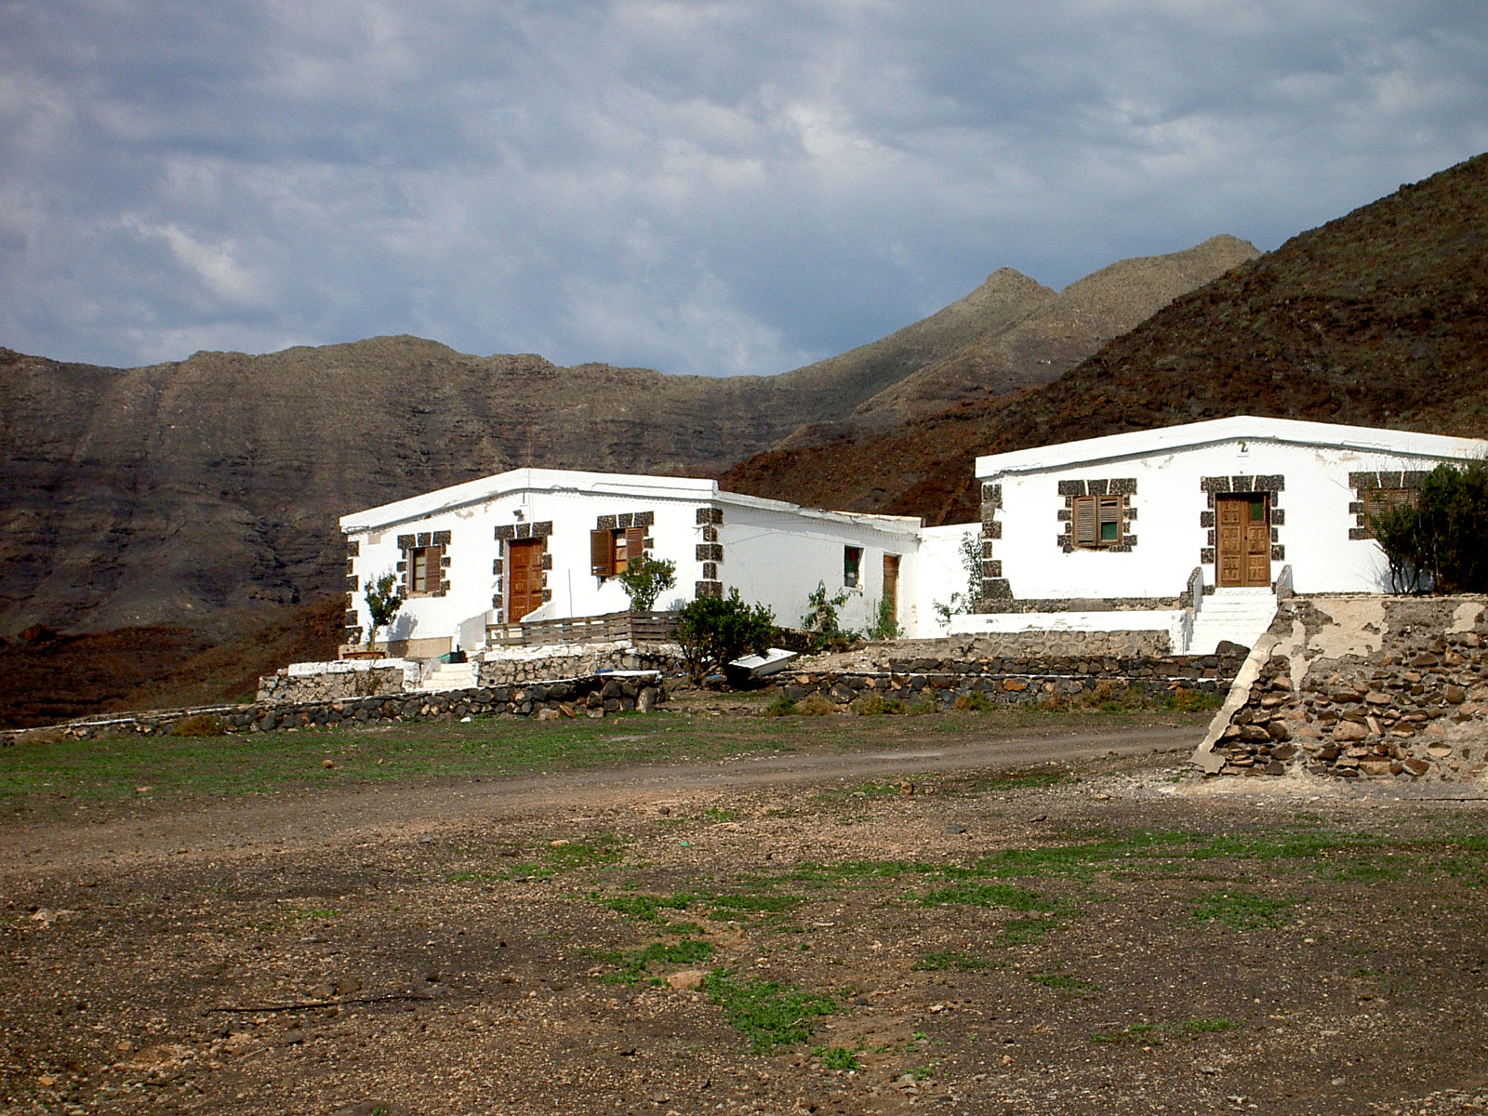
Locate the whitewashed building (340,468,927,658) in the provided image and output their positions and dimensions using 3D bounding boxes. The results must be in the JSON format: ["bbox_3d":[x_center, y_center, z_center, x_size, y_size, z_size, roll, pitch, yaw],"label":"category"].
[{"bbox_3d":[-2.815,0.410,109.561,11.950,4.400,8.400,-5,-8,37],"label":"whitewashed building"}]

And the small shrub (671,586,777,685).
[{"bbox_3d":[-0.466,1.793,100.500,2.300,2.100,2.100,0,-7,0],"label":"small shrub"}]

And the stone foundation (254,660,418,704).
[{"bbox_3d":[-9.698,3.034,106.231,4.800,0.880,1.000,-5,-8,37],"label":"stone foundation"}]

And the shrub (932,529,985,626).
[{"bbox_3d":[4.859,0.511,98.800,1.200,2.250,1.100,0,-7,0],"label":"shrub"}]

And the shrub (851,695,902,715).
[{"bbox_3d":[2.890,3.193,95.200,1.100,0.460,0.800,0,-7,0],"label":"shrub"}]

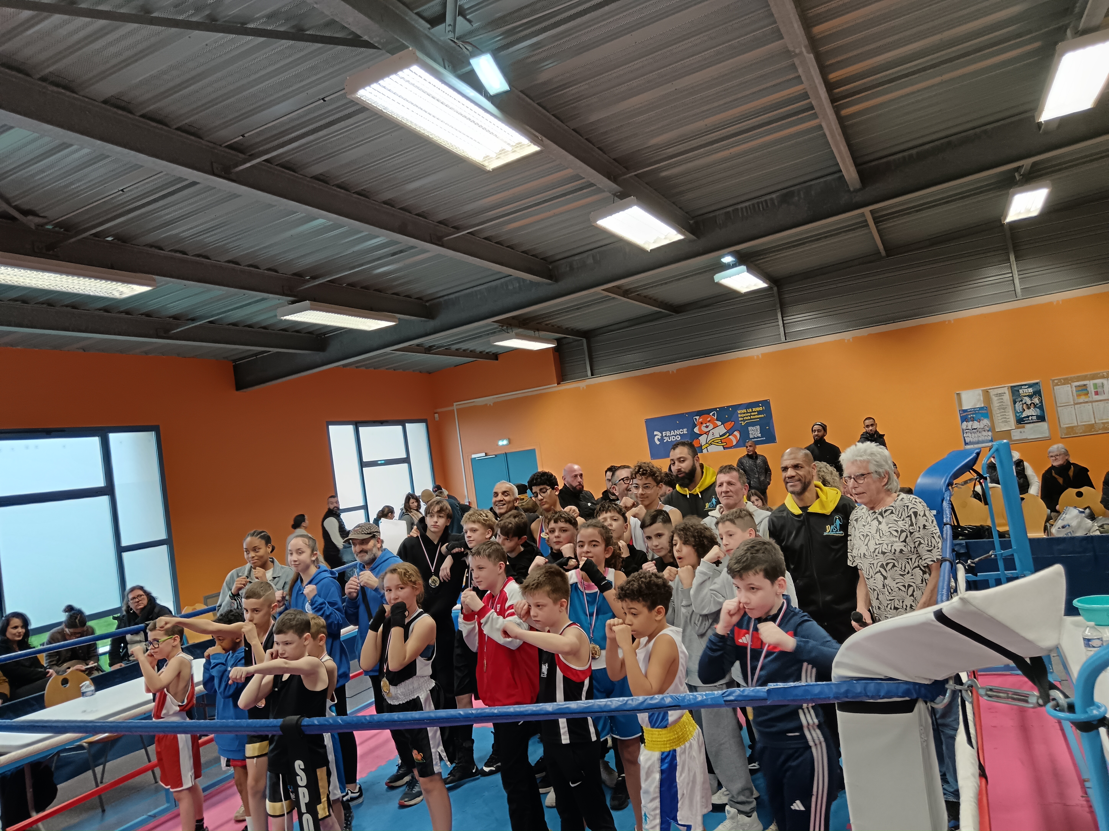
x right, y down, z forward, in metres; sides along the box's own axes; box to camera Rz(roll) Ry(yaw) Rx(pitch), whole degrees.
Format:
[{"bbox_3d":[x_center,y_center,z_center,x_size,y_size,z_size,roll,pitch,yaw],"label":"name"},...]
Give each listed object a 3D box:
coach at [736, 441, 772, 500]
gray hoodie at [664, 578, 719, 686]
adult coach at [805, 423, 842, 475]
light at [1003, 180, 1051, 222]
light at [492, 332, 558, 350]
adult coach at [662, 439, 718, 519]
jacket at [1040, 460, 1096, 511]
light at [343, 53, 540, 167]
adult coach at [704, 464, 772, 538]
[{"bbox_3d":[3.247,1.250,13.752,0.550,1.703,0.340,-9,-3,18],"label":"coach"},{"bbox_3d":[0.704,1.025,4.170,0.320,0.540,0.390,-5,-4,-44],"label":"gray hoodie"},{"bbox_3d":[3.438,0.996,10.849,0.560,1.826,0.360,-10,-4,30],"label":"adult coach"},{"bbox_3d":[5.898,-2.650,10.825,0.414,0.100,1.530,-9,-4,24],"label":"light"},{"bbox_3d":[-0.489,-1.258,14.751,0.440,0.105,1.570,-12,-4,25],"label":"light"},{"bbox_3d":[0.908,1.047,5.003,0.550,1.816,0.360,-9,-3,16],"label":"adult coach"},{"bbox_3d":[4.985,0.745,8.400,0.540,0.640,0.420,-10,-4,37],"label":"jacket"},{"bbox_3d":[-0.594,-1.830,5.304,0.440,0.107,1.570,-12,-4,25],"label":"light"},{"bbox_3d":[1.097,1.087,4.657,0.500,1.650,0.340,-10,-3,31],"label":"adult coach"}]

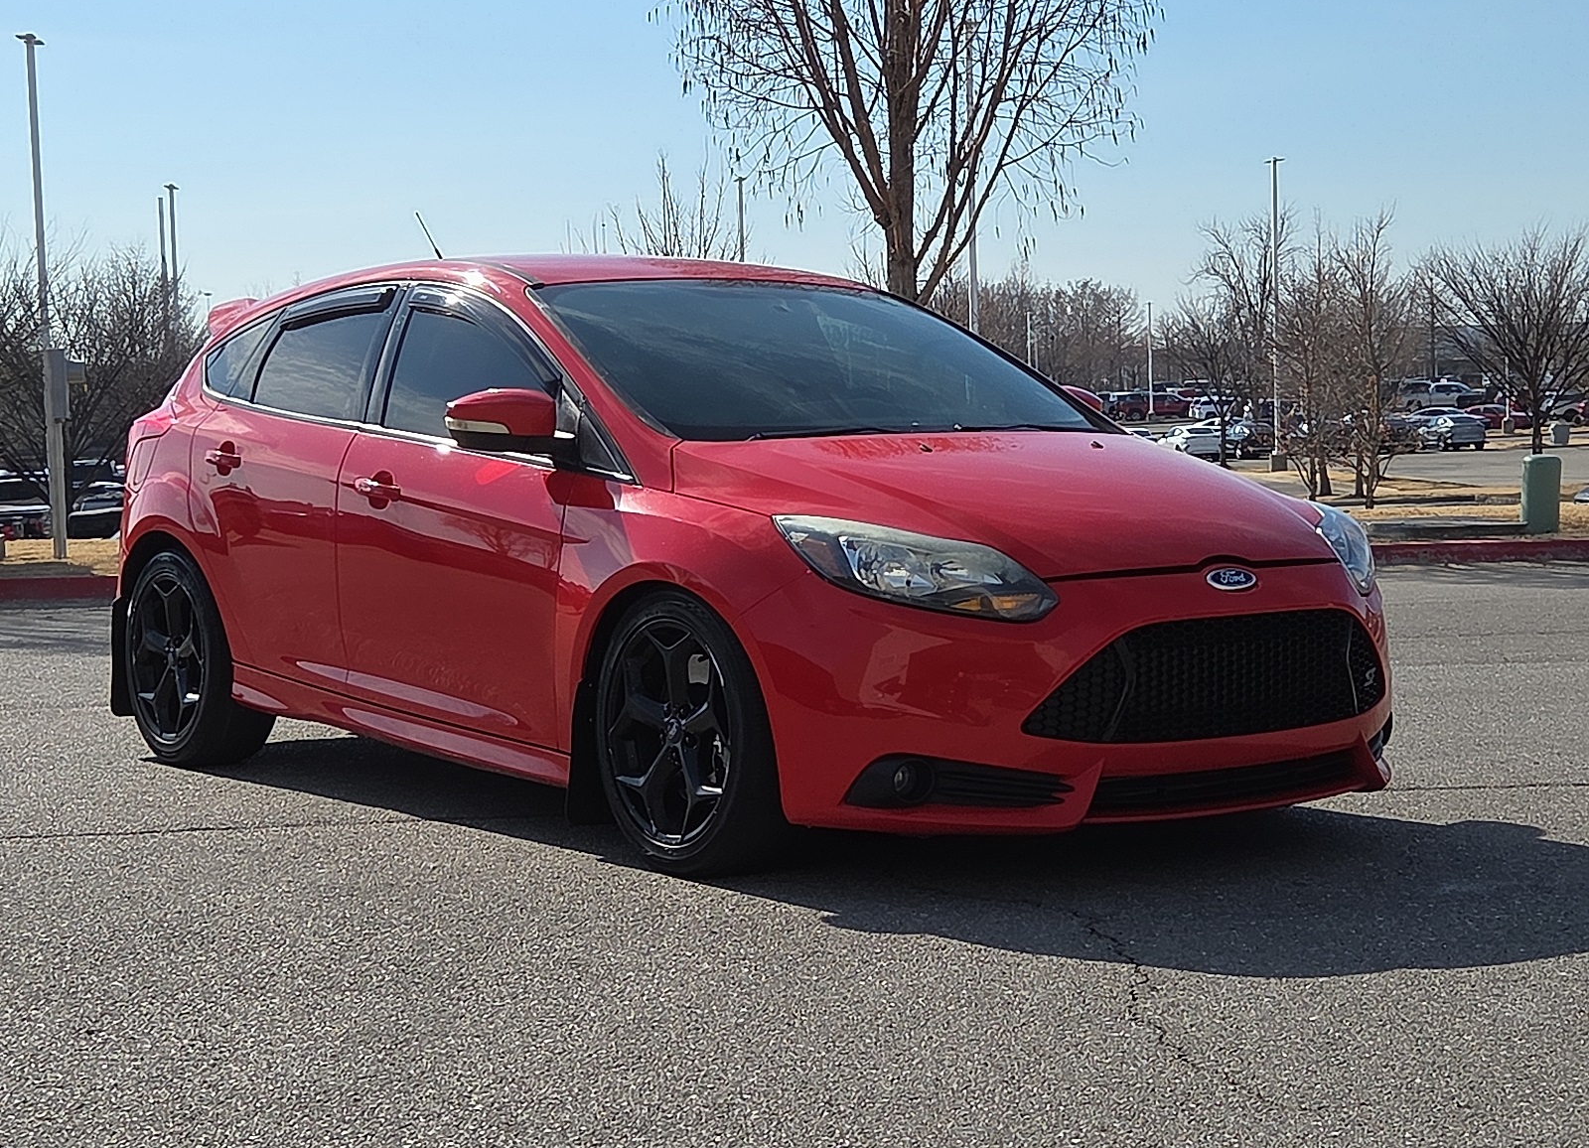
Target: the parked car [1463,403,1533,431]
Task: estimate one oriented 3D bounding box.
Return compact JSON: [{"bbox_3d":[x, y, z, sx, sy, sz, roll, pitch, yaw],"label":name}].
[{"bbox_3d":[40.709,-9.144,168.000,4.700,1.450,1.830,-1,4,5],"label":"parked car"}]

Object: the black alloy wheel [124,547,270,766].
[{"bbox_3d":[-1.740,0.239,8.512,0.235,0.645,0.645,-2,4,-36],"label":"black alloy wheel"}]

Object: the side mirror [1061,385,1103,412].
[{"bbox_3d":[0.796,-0.436,7.817,0.225,0.165,0.175,-3,4,-36],"label":"side mirror"}]

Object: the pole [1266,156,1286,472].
[{"bbox_3d":[16.269,-8.781,97.617,0.750,10.650,0.700,-1,4,0],"label":"pole"}]

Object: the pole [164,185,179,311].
[{"bbox_3d":[-22.319,-9.148,104.356,0.650,9.900,0.600,-1,4,0],"label":"pole"}]

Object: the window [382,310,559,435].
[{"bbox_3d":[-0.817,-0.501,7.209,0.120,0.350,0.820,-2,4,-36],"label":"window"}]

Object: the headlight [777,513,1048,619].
[{"bbox_3d":[0.255,-0.011,5.949,0.370,0.213,0.520,-3,4,-30],"label":"headlight"}]

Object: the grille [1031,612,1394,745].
[{"bbox_3d":[0.905,0.212,6.187,1.040,0.260,0.170,-2,4,-36],"label":"grille"}]

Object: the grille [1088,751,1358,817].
[{"bbox_3d":[0.936,0.447,6.090,0.770,0.095,0.110,-3,4,-36],"label":"grille"}]

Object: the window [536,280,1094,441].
[{"bbox_3d":[0.112,-0.513,7.167,1.360,0.110,1.020,-3,28,-36],"label":"window"}]

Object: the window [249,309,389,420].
[{"bbox_3d":[-1.276,-0.561,7.830,0.045,0.325,0.690,25,-12,-34],"label":"window"}]

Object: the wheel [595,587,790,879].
[{"bbox_3d":[-0.189,0.343,6.317,0.240,0.645,0.645,-3,4,-36],"label":"wheel"}]

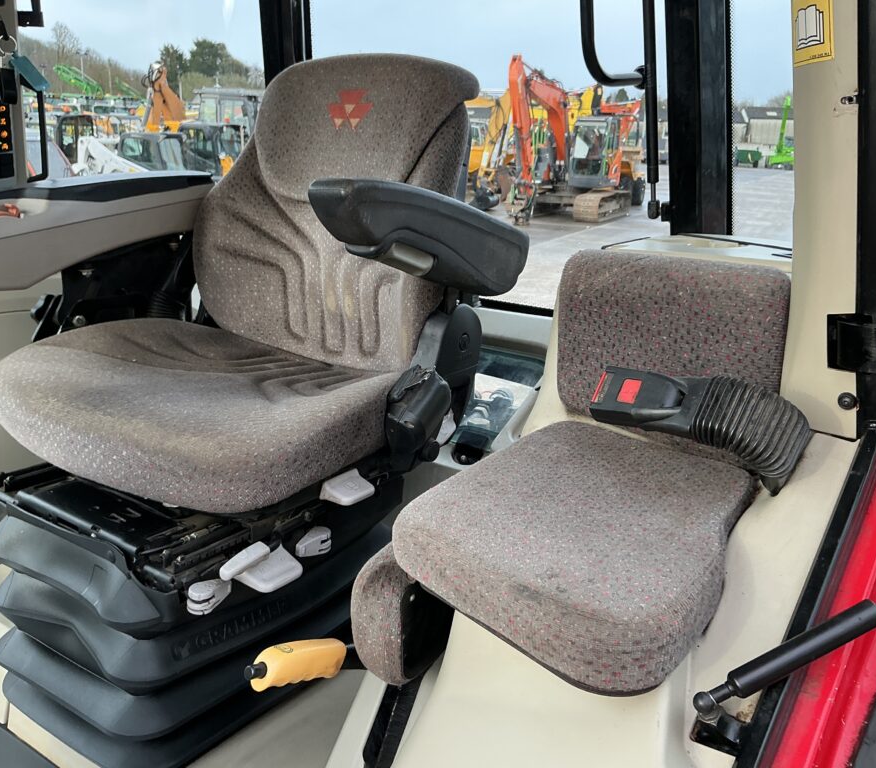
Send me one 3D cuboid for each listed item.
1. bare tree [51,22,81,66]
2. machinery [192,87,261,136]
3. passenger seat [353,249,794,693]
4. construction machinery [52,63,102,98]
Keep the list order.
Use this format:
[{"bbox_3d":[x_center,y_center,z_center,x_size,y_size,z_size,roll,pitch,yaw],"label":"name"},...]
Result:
[{"bbox_3d":[-58.463,-52.813,130.000,4.800,8.000,4.800,1,17,0],"label":"bare tree"},{"bbox_3d":[-4.700,-5.000,18.800,2.100,2.800,3.800,-1,17,-8],"label":"machinery"},{"bbox_3d":[0.180,0.080,1.045,0.410,0.450,0.430,16,22,39],"label":"passenger seat"},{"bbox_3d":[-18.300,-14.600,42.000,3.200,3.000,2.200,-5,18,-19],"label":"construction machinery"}]

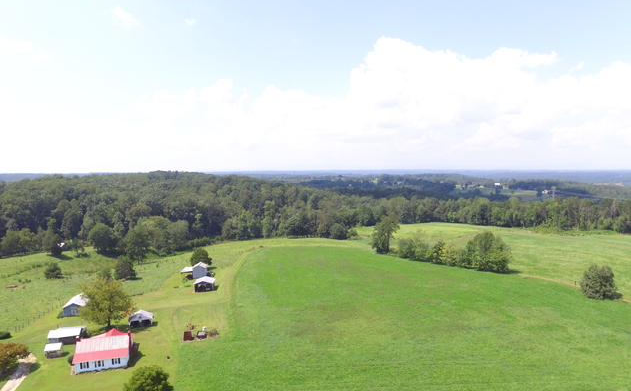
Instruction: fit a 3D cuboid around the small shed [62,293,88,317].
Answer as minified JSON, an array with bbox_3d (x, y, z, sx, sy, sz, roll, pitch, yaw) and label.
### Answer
[{"bbox_3d":[-87.103,40.082,134.357,6.760,4.580,11.340,-1,4,-17],"label":"small shed"}]

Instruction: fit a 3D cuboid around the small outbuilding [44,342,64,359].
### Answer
[{"bbox_3d":[-72.753,43.203,101.553,3.760,2.780,2.730,-1,4,-17],"label":"small outbuilding"}]

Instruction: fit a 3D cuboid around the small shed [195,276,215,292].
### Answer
[{"bbox_3d":[-47.801,38.313,157.581,7.790,4.580,6.210,-1,4,-10],"label":"small shed"}]

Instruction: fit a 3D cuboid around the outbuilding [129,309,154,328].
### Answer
[{"bbox_3d":[-58.031,41.095,122.024,6.880,4.030,4.440,-1,4,-17],"label":"outbuilding"}]

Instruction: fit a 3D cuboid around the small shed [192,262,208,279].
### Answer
[{"bbox_3d":[-55.838,36.290,176.949,6.310,6.000,5.960,-1,4,-13],"label":"small shed"}]

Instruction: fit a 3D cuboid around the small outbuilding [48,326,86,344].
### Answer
[{"bbox_3d":[-74.810,42.052,109.991,8.280,3.920,5.780,-1,4,-15],"label":"small outbuilding"}]

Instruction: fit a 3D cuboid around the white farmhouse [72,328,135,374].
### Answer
[{"bbox_3d":[-55.598,40.623,97.220,12.170,6.720,11.110,-1,4,-16],"label":"white farmhouse"}]

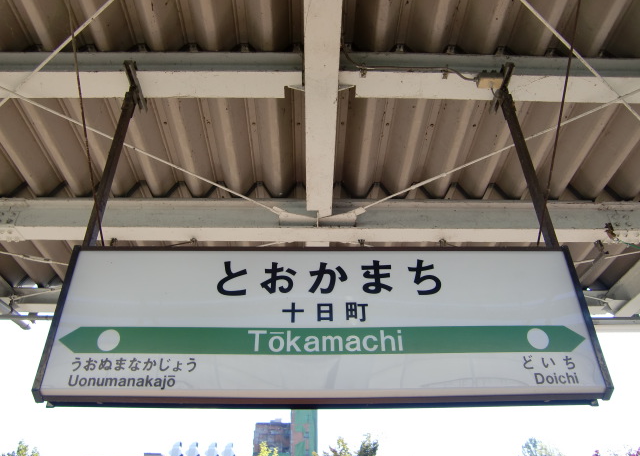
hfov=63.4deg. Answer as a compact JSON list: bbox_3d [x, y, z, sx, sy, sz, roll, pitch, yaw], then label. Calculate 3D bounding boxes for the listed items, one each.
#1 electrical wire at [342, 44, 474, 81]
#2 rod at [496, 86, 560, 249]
[{"bbox_3d":[0.475,-0.881,2.769,0.740,0.210,0.090,0,-35,0],"label":"electrical wire"},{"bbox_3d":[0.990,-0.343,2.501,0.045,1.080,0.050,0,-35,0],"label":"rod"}]

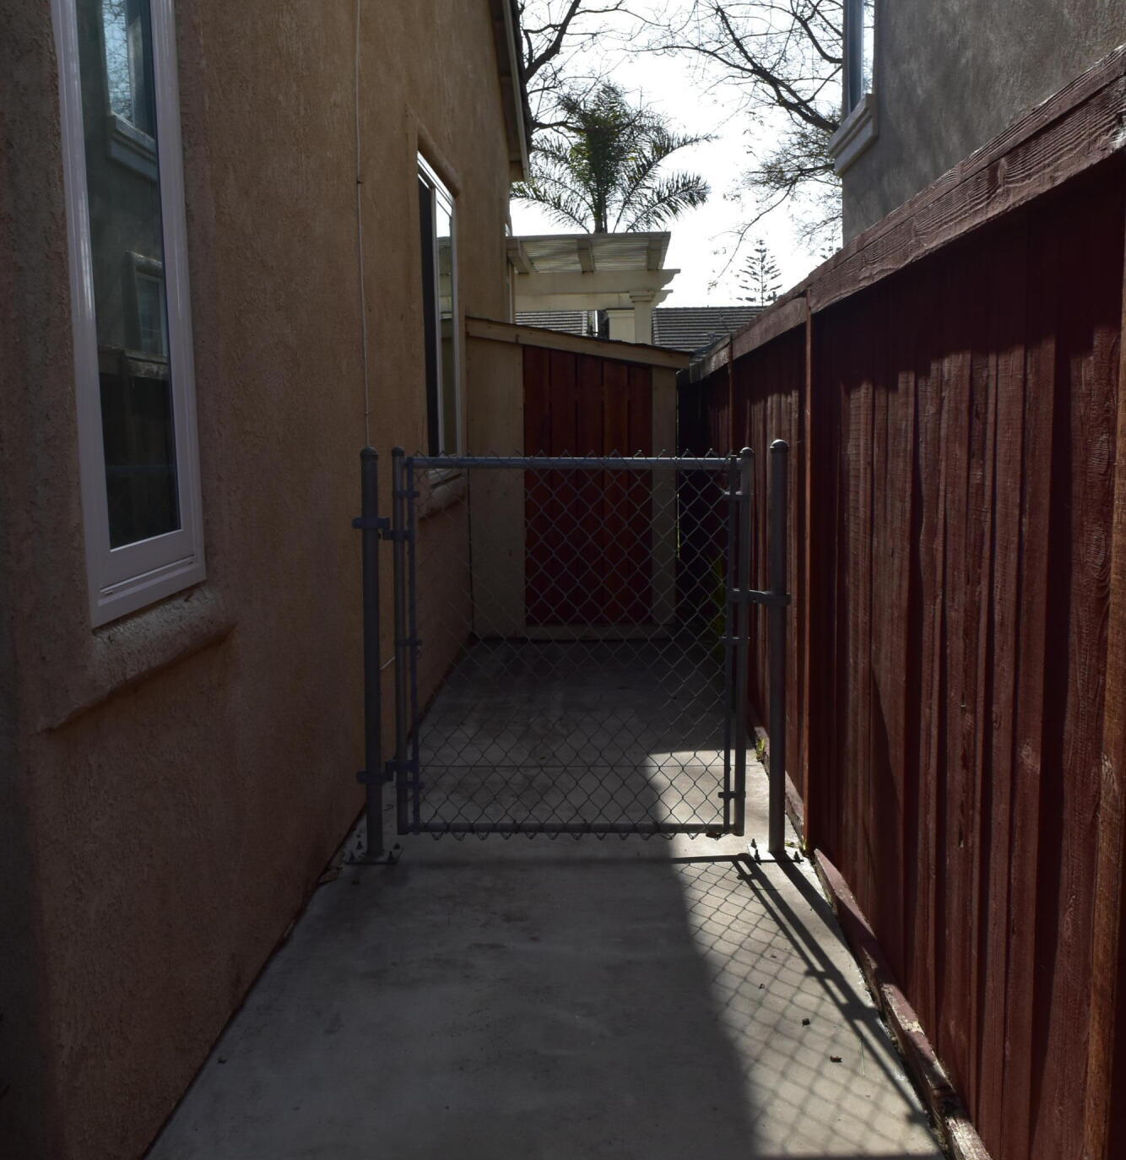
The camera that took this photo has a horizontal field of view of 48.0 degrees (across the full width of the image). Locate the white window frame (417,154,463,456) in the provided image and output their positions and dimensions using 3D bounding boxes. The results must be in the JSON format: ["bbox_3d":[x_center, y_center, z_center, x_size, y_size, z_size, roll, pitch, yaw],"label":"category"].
[{"bbox_3d":[-0.710,-1.422,7.232,0.100,1.690,1.670,-1,8,2],"label":"white window frame"}]

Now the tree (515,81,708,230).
[{"bbox_3d":[0.657,-4.682,20.554,3.900,7.000,3.900,-1,8,2],"label":"tree"}]

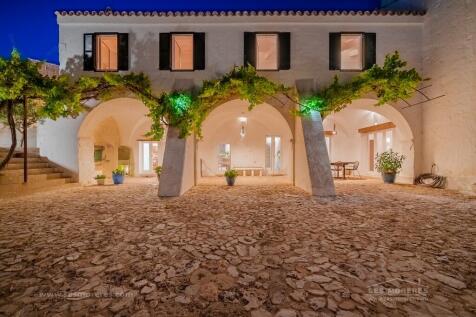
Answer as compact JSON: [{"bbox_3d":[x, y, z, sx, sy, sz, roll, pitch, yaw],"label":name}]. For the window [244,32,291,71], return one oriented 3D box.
[{"bbox_3d":[1.205,-4.370,8.080,1.880,1.550,0.160,0,0,0],"label":"window"}]

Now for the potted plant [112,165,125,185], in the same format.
[{"bbox_3d":[-5.060,0.700,8.400,0.500,0.800,0.500,0,0,0],"label":"potted plant"}]

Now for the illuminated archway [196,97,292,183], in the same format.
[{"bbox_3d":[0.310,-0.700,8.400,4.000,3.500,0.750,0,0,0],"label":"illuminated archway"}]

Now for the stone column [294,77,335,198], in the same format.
[{"bbox_3d":[2.690,-1.030,7.100,0.760,4.400,1.900,0,0,0],"label":"stone column"}]

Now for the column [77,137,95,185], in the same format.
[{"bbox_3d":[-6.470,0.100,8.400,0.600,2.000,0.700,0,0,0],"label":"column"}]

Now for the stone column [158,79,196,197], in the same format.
[{"bbox_3d":[-2.160,-1.030,7.100,0.740,4.400,1.900,0,0,0],"label":"stone column"}]

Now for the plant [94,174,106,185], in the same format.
[{"bbox_3d":[-5.780,0.900,8.350,0.460,0.440,0.460,0,0,0],"label":"plant"}]

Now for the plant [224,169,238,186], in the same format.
[{"bbox_3d":[-0.250,0.780,8.150,0.560,0.730,0.560,0,0,0],"label":"plant"}]

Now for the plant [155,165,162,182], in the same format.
[{"bbox_3d":[-3.450,0.720,8.850,0.540,0.760,0.540,0,0,0],"label":"plant"}]

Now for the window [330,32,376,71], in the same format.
[{"bbox_3d":[4.720,-4.370,8.080,1.880,1.550,0.160,0,0,0],"label":"window"}]

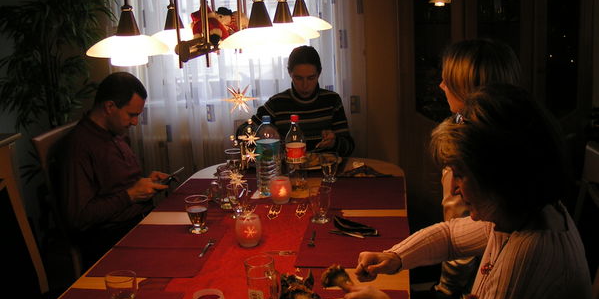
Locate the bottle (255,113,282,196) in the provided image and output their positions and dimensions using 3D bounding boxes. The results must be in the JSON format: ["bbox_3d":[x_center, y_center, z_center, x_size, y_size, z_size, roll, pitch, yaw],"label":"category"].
[{"bbox_3d":[-0.130,0.030,2.762,0.097,0.325,0.097,-1,14,8],"label":"bottle"}]

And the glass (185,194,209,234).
[{"bbox_3d":[-0.371,0.239,2.381,0.083,0.120,0.083,-1,14,8],"label":"glass"}]

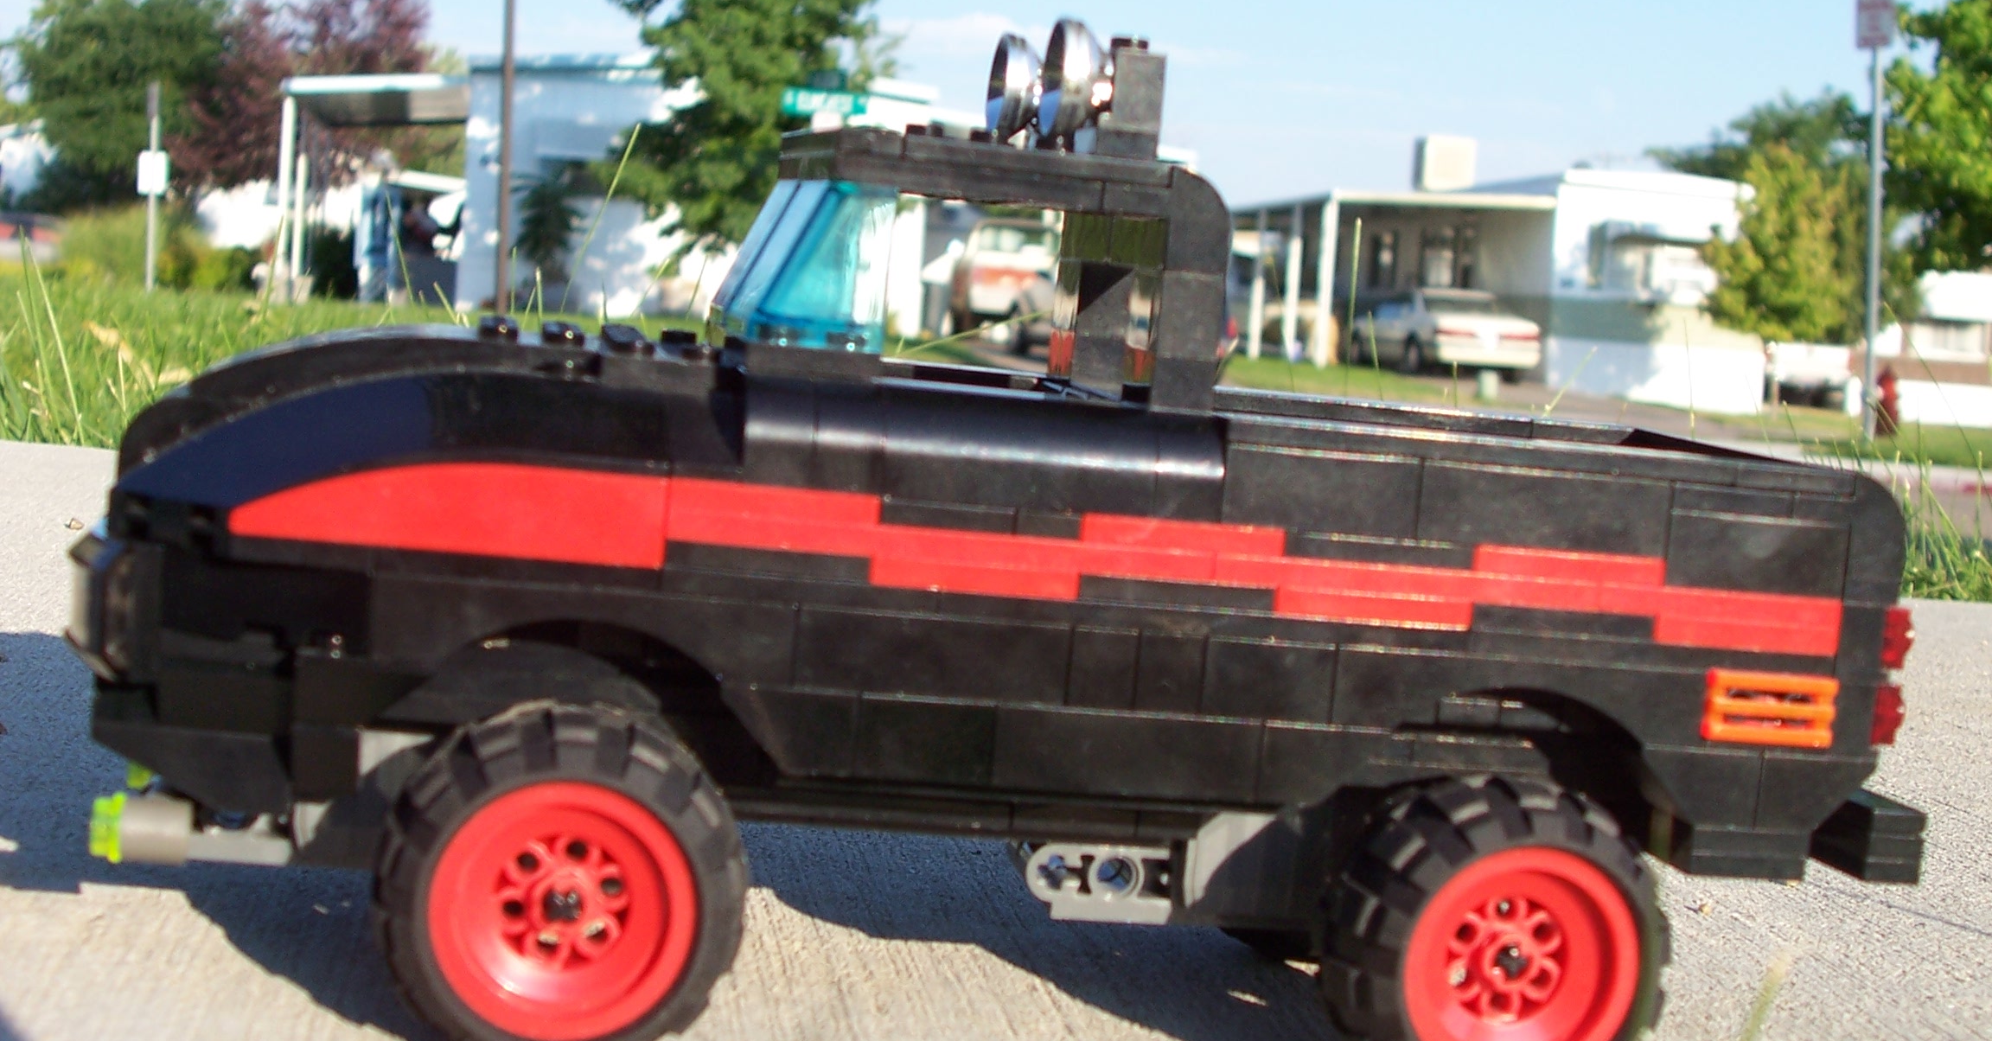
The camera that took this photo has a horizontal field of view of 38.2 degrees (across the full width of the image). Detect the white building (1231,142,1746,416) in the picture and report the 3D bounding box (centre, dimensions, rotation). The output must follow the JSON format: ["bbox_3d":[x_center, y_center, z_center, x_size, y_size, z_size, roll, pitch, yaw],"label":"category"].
[{"bbox_3d":[8.685,-4.452,52.975,7.200,3.700,12.000,3,5,-2],"label":"white building"}]

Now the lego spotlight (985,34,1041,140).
[{"bbox_3d":[0.004,-0.056,0.371,0.007,0.015,0.015,5,6,-12],"label":"lego spotlight"}]

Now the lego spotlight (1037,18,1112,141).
[{"bbox_3d":[0.010,-0.053,0.346,0.007,0.015,0.015,5,6,-12],"label":"lego spotlight"}]

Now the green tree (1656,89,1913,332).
[{"bbox_3d":[12.626,-4.540,46.000,4.200,4.700,4.000,3,5,0],"label":"green tree"}]

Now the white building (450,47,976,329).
[{"bbox_3d":[-4.513,-4.948,43.939,6.600,3.600,10.000,2,5,-8],"label":"white building"}]

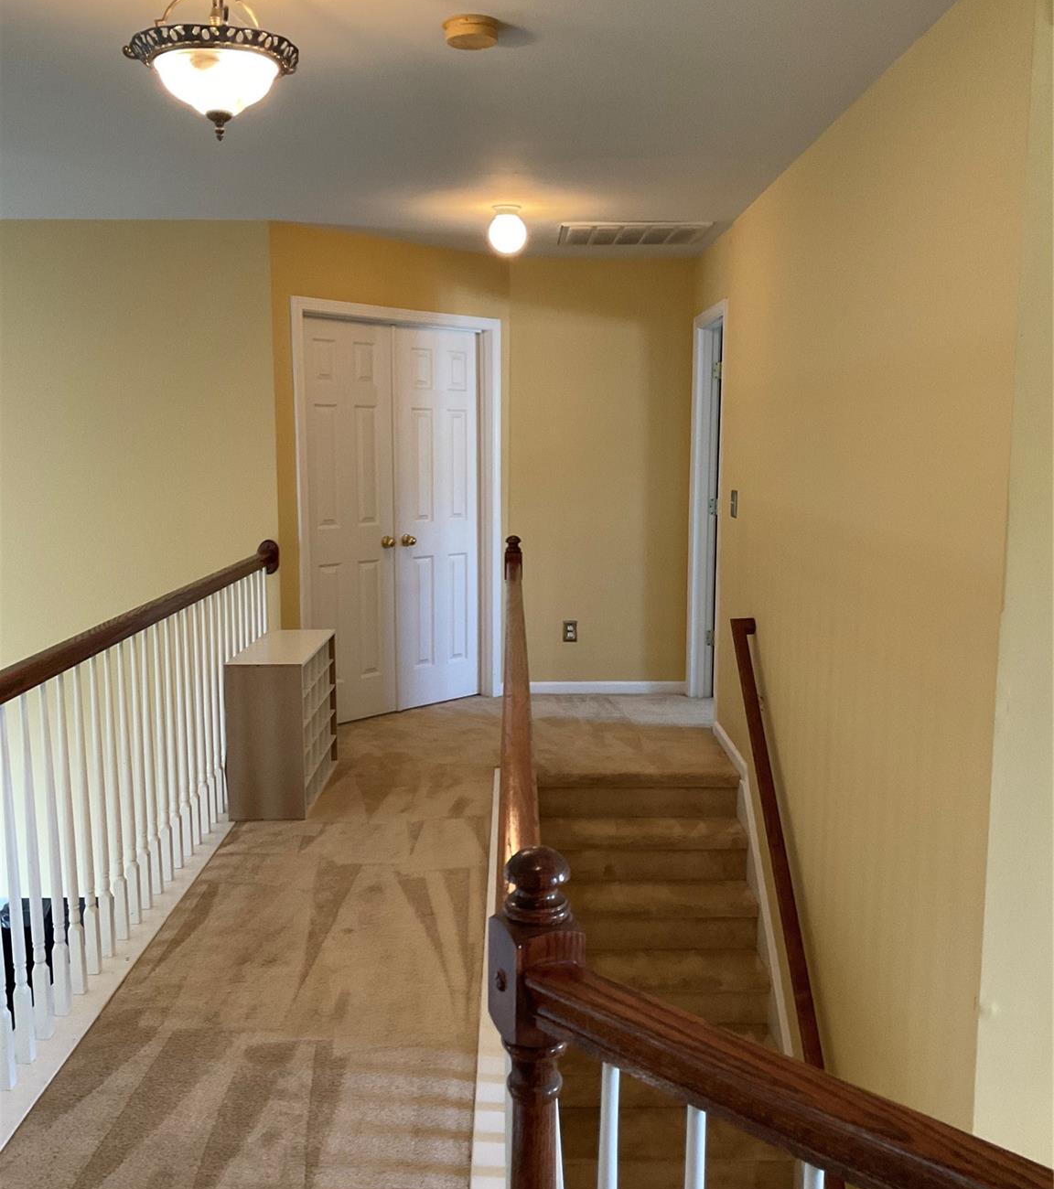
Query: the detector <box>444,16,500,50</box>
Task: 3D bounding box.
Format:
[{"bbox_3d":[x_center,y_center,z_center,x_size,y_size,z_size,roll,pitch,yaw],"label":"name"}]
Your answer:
[{"bbox_3d":[-0.131,-1.319,2.764,0.135,0.043,0.135,0,8,-1],"label":"detector"}]

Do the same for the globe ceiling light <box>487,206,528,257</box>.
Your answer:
[{"bbox_3d":[-0.086,-1.545,5.015,0.160,0.200,0.160,0,8,-1],"label":"globe ceiling light"}]

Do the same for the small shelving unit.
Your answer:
[{"bbox_3d":[-1.009,0.520,4.895,0.298,0.612,0.770,0,8,-1],"label":"small shelving unit"}]

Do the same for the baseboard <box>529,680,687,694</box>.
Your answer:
[{"bbox_3d":[0.416,0.539,6.748,0.980,0.077,0.016,0,8,-1],"label":"baseboard"}]

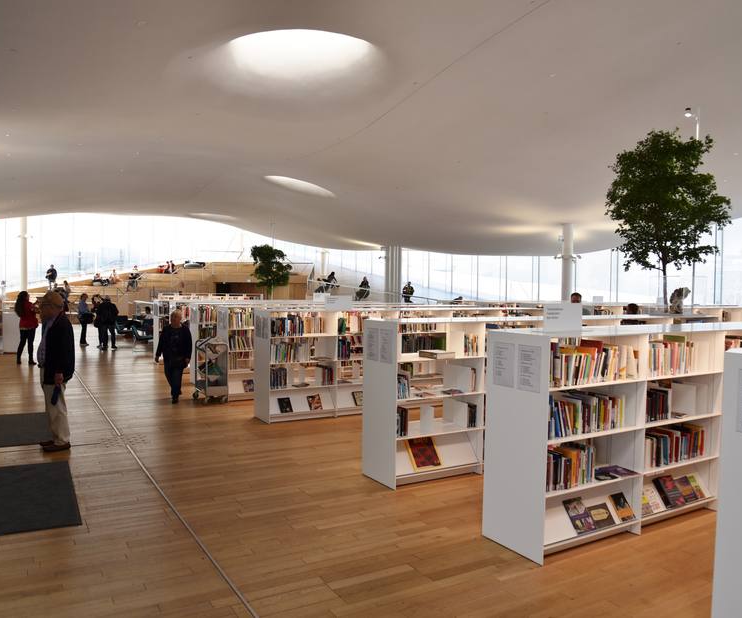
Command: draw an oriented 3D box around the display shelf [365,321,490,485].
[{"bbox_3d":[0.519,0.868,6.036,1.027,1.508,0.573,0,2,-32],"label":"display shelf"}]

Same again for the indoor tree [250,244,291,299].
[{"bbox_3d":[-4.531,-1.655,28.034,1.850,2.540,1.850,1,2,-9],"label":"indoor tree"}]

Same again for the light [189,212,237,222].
[{"bbox_3d":[-8.927,-5.186,35.000,2.700,0.450,2.500,0,2,-14],"label":"light"}]

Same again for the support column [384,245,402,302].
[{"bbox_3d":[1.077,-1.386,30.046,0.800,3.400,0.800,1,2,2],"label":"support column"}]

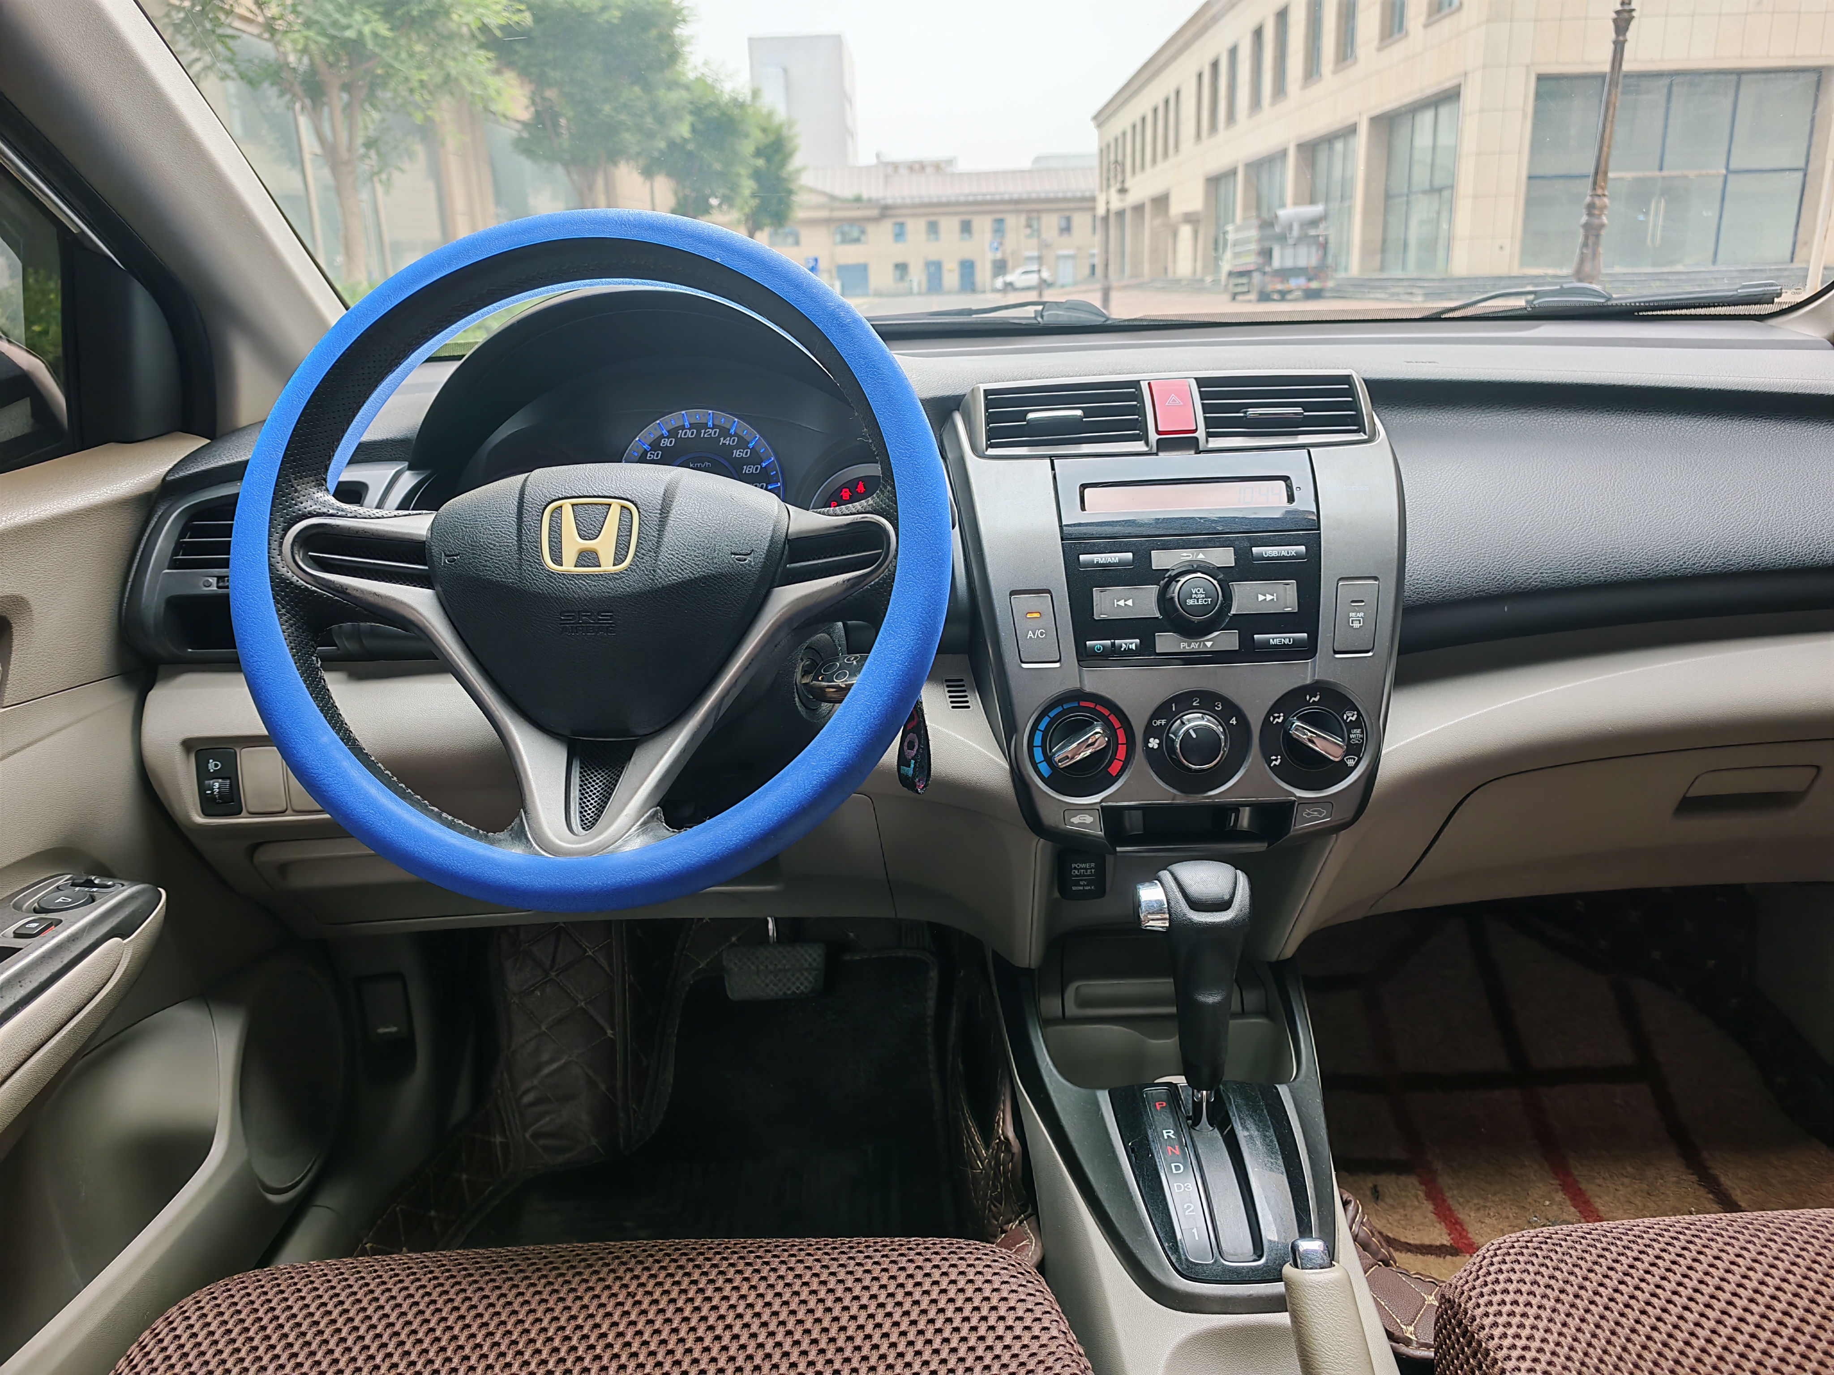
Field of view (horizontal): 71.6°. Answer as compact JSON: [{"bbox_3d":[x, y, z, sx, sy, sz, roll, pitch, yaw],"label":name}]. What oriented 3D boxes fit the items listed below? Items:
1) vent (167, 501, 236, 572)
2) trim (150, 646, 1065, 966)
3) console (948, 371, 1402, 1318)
[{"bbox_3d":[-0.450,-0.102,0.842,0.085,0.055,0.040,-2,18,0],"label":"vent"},{"bbox_3d":[-0.205,0.076,0.876,0.585,0.205,0.140,-2,18,0],"label":"trim"},{"bbox_3d":[0.185,0.063,0.806,0.305,0.500,0.370,-2,18,0],"label":"console"}]

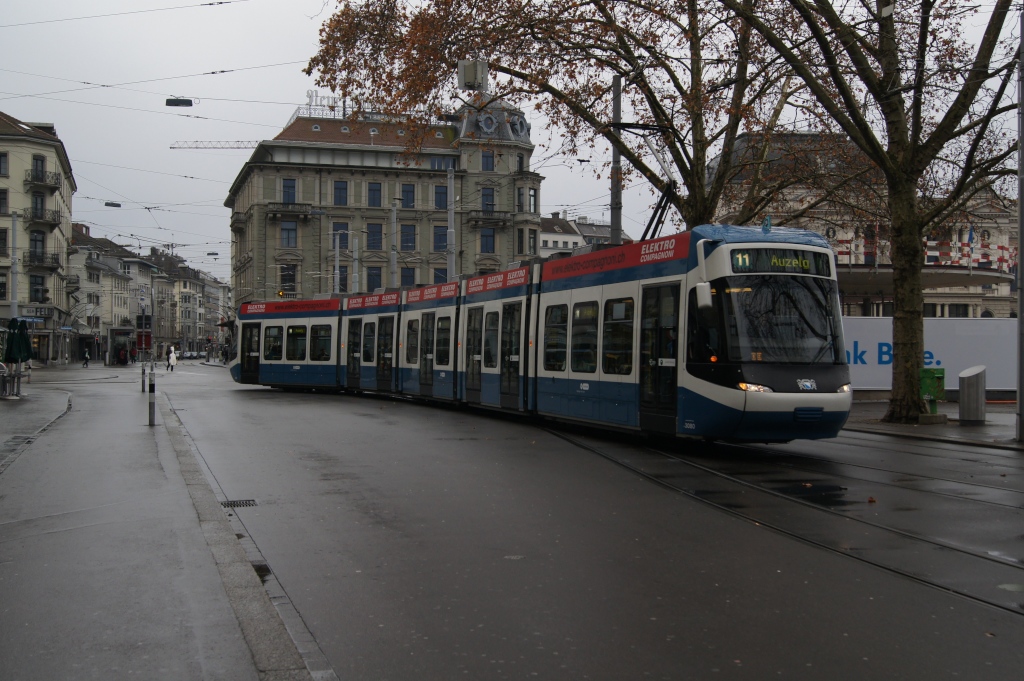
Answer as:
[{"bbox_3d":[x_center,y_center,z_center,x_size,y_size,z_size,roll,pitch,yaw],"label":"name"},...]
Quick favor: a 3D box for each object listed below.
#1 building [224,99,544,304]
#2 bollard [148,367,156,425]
[{"bbox_3d":[-15.100,-11.300,119.000,28.300,27.000,28.000,0,0,-18],"label":"building"},{"bbox_3d":[-7.214,1.182,22.200,0.120,1.060,0.120,0,0,-16],"label":"bollard"}]

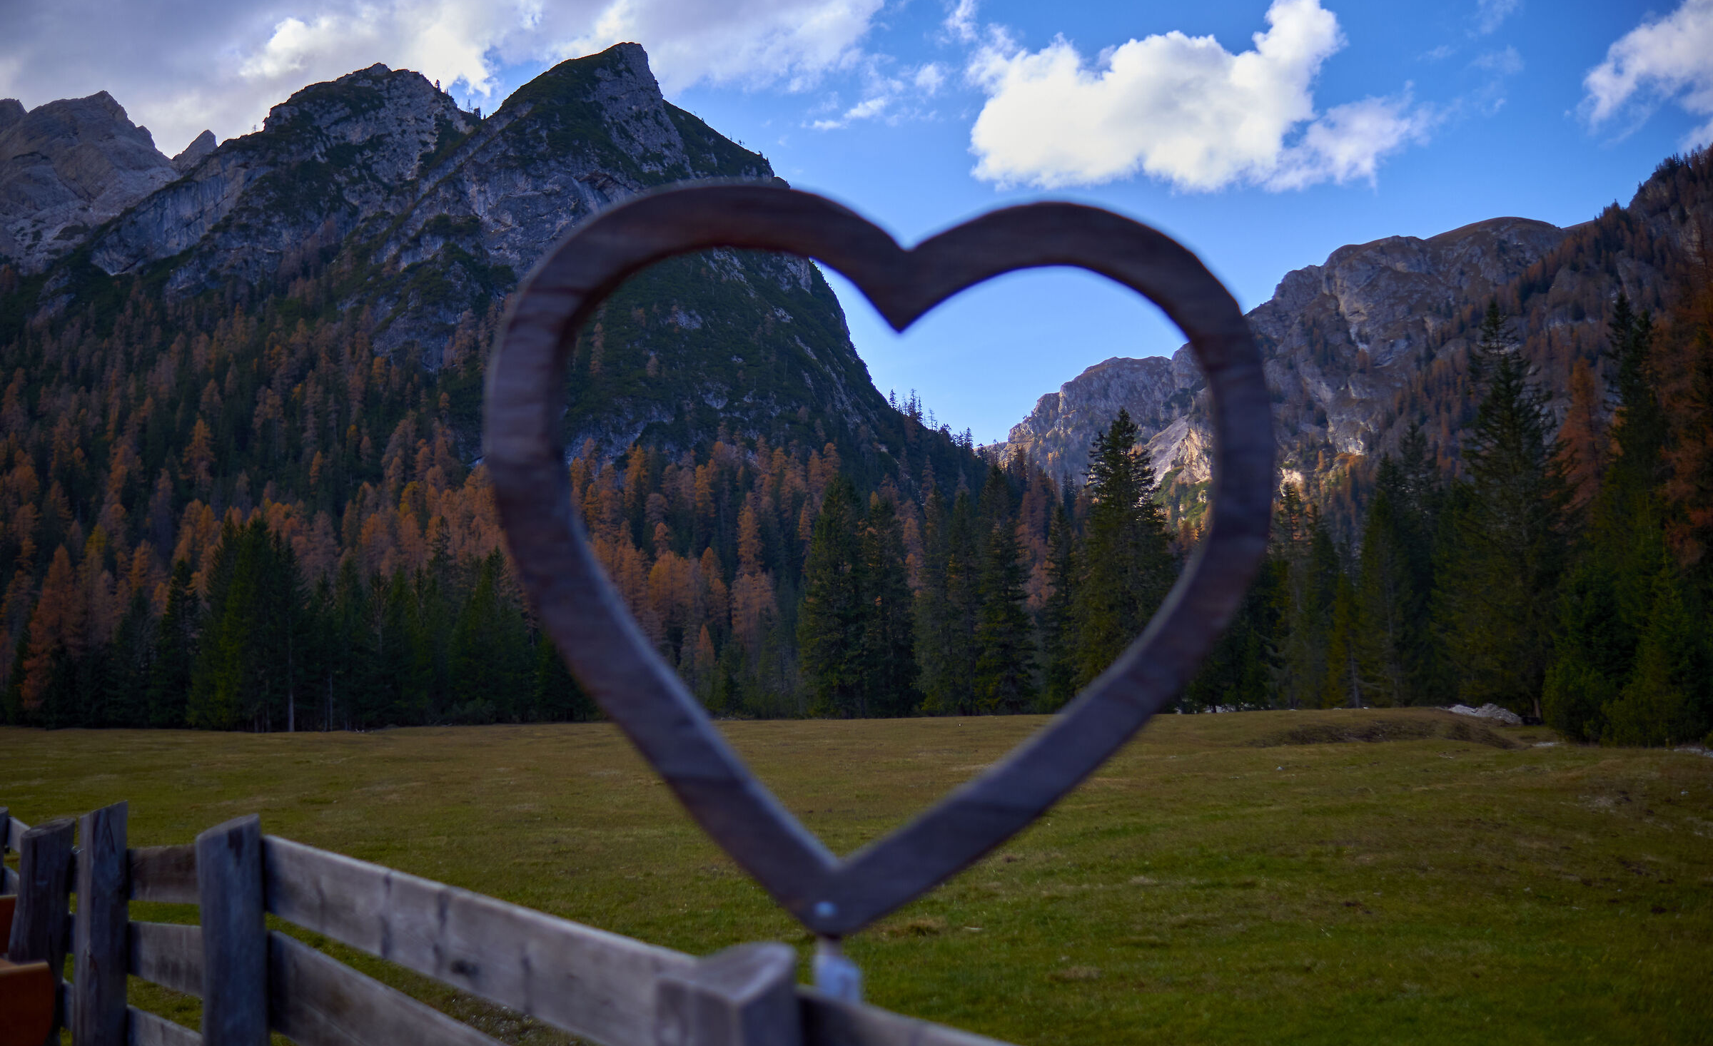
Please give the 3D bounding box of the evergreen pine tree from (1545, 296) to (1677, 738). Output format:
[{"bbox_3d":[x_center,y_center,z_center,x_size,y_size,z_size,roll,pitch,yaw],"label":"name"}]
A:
[{"bbox_3d":[29.865,-0.357,65.888,5.240,17.630,5.080,-3,-6,24],"label":"evergreen pine tree"}]

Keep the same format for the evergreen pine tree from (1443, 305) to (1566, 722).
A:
[{"bbox_3d":[30.887,-0.823,78.998,5.840,19.810,5.670,-2,-6,21],"label":"evergreen pine tree"}]

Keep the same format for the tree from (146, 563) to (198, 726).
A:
[{"bbox_3d":[-39.664,6.995,96.487,2.950,9.670,2.860,2,-6,-22],"label":"tree"}]

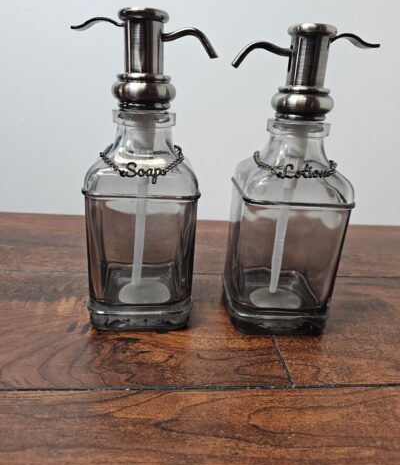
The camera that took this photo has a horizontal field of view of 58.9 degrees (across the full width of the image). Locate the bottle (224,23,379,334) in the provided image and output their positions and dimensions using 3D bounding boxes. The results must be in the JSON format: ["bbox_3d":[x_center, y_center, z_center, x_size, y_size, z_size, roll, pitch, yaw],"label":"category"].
[{"bbox_3d":[0.065,-0.034,0.266,0.095,0.211,0.079,3,23,-2],"label":"bottle"}]

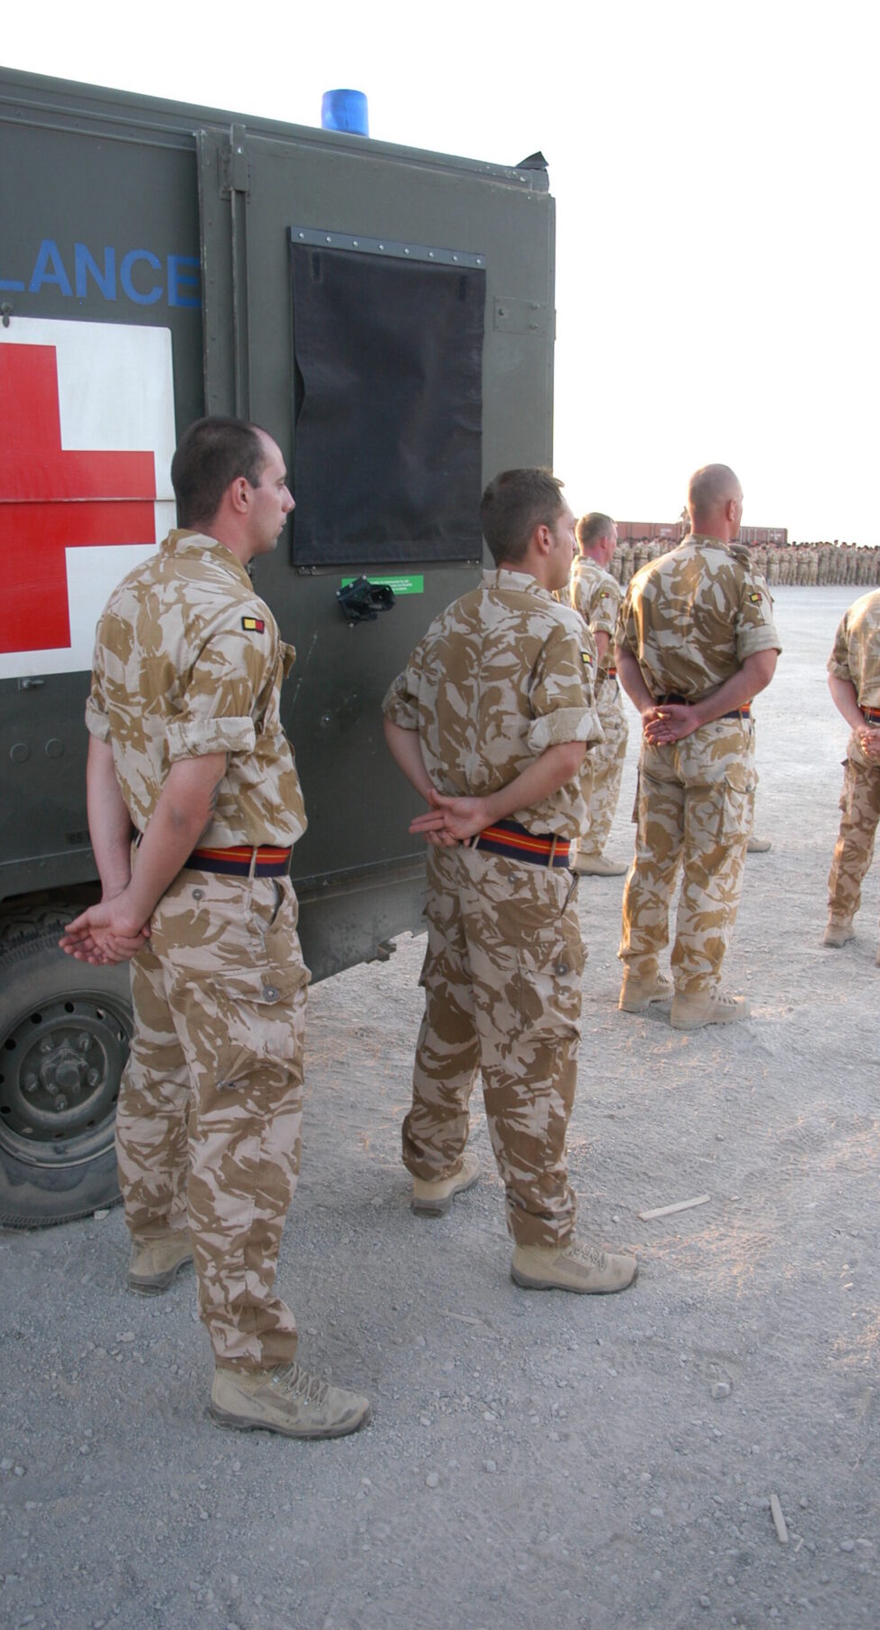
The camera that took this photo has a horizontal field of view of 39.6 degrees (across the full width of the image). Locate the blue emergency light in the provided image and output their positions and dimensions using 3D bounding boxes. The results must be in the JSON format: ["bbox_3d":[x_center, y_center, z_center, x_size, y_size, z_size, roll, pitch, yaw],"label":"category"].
[{"bbox_3d":[-0.262,-1.915,3.350,0.131,0.155,0.131,0,12,0],"label":"blue emergency light"}]

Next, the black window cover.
[{"bbox_3d":[-0.114,-0.995,2.980,0.537,0.750,0.035,-8,15,-32],"label":"black window cover"}]

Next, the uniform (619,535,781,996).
[{"bbox_3d":[0.820,-0.147,4.093,0.374,1.539,0.542,-8,15,-34],"label":"uniform"}]

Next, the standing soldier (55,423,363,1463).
[{"bbox_3d":[-0.437,0.194,2.333,0.478,1.832,0.567,-7,14,-30],"label":"standing soldier"}]

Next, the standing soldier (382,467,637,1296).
[{"bbox_3d":[0.146,0.140,2.751,0.480,1.775,0.570,-8,15,-32],"label":"standing soldier"}]

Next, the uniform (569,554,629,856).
[{"bbox_3d":[0.740,-0.558,6.179,0.380,1.498,0.550,-7,14,-29],"label":"uniform"}]

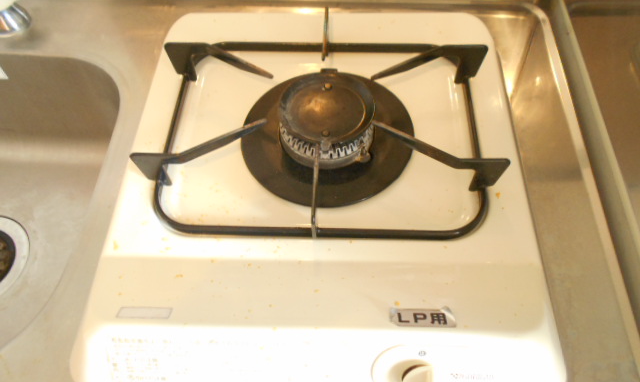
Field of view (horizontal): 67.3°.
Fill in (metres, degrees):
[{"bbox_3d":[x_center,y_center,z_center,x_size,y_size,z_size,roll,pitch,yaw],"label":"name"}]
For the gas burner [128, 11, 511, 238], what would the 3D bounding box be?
[{"bbox_3d":[0.000,-0.059,0.378,0.265,0.044,0.212,0,57,4],"label":"gas burner"}]

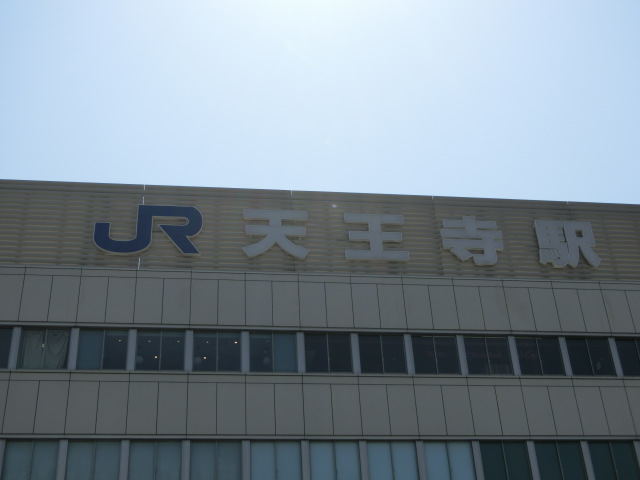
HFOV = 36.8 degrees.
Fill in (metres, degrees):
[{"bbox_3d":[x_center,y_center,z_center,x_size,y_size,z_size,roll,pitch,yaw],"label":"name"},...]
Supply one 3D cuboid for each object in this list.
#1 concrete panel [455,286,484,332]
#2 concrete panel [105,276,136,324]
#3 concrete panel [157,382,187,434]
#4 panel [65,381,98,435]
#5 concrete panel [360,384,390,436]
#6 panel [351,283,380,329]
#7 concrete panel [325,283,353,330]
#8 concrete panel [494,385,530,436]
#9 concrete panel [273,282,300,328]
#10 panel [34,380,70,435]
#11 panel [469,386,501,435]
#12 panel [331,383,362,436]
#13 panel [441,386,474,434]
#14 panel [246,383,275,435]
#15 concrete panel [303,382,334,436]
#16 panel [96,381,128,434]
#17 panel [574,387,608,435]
[{"bbox_3d":[5.507,2.549,35.503,0.970,1.859,0.100,2,-34,-8],"label":"concrete panel"},{"bbox_3d":[-6.493,1.983,31.354,0.900,1.720,0.120,2,-34,-8],"label":"concrete panel"},{"bbox_3d":[-4.875,5.577,31.815,0.970,1.865,0.100,2,-34,-8],"label":"concrete panel"},{"bbox_3d":[-8.000,5.655,32.396,0.990,1.894,0.120,2,-34,-8],"label":"panel"},{"bbox_3d":[1.865,5.804,32.738,0.970,1.857,0.100,2,-34,-8],"label":"concrete panel"},{"bbox_3d":[1.665,2.426,34.972,0.970,1.859,0.100,2,-34,-8],"label":"panel"},{"bbox_3d":[0.705,2.451,35.927,0.990,1.884,0.120,2,-34,-8],"label":"concrete panel"},{"bbox_3d":[6.667,5.958,33.402,0.970,1.857,0.100,2,-34,-8],"label":"concrete panel"},{"bbox_3d":[-1.216,2.334,34.574,0.970,1.859,0.100,2,-34,-8],"label":"concrete panel"},{"bbox_3d":[-8.990,5.624,32.259,0.990,1.894,0.120,2,-34,-8],"label":"panel"},{"bbox_3d":[5.707,5.927,33.269,0.970,1.857,0.100,2,-34,-8],"label":"panel"},{"bbox_3d":[0.905,5.773,32.606,0.970,1.857,0.100,2,-34,-8],"label":"panel"},{"bbox_3d":[4.730,5.884,33.135,0.970,1.865,0.100,2,-34,-8],"label":"panel"},{"bbox_3d":[-1.976,5.681,32.208,0.970,1.857,0.100,2,-34,-8],"label":"panel"},{"bbox_3d":[-0.069,5.322,30.141,0.900,1.724,0.120,2,-34,-8],"label":"concrete panel"},{"bbox_3d":[-6.796,5.515,31.551,0.970,1.865,0.100,2,-34,-8],"label":"panel"},{"bbox_3d":[8.842,5.604,31.370,0.900,1.724,0.120,2,-34,-8],"label":"panel"}]

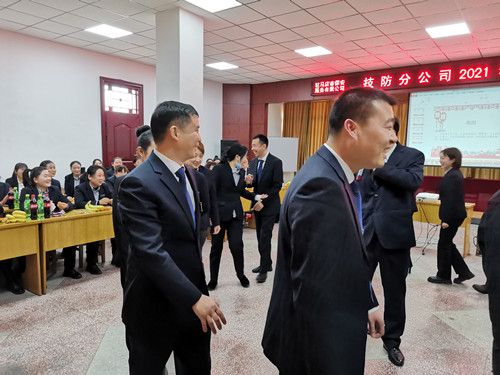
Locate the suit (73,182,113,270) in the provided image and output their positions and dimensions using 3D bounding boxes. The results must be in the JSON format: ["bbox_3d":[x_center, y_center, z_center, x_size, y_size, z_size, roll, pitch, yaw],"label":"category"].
[{"bbox_3d":[-2.003,0.442,4.681,0.600,1.050,0.490,6,7,42],"label":"suit"}]

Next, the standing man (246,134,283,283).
[{"bbox_3d":[0.170,0.219,4.516,0.500,1.700,0.400,4,6,30],"label":"standing man"}]

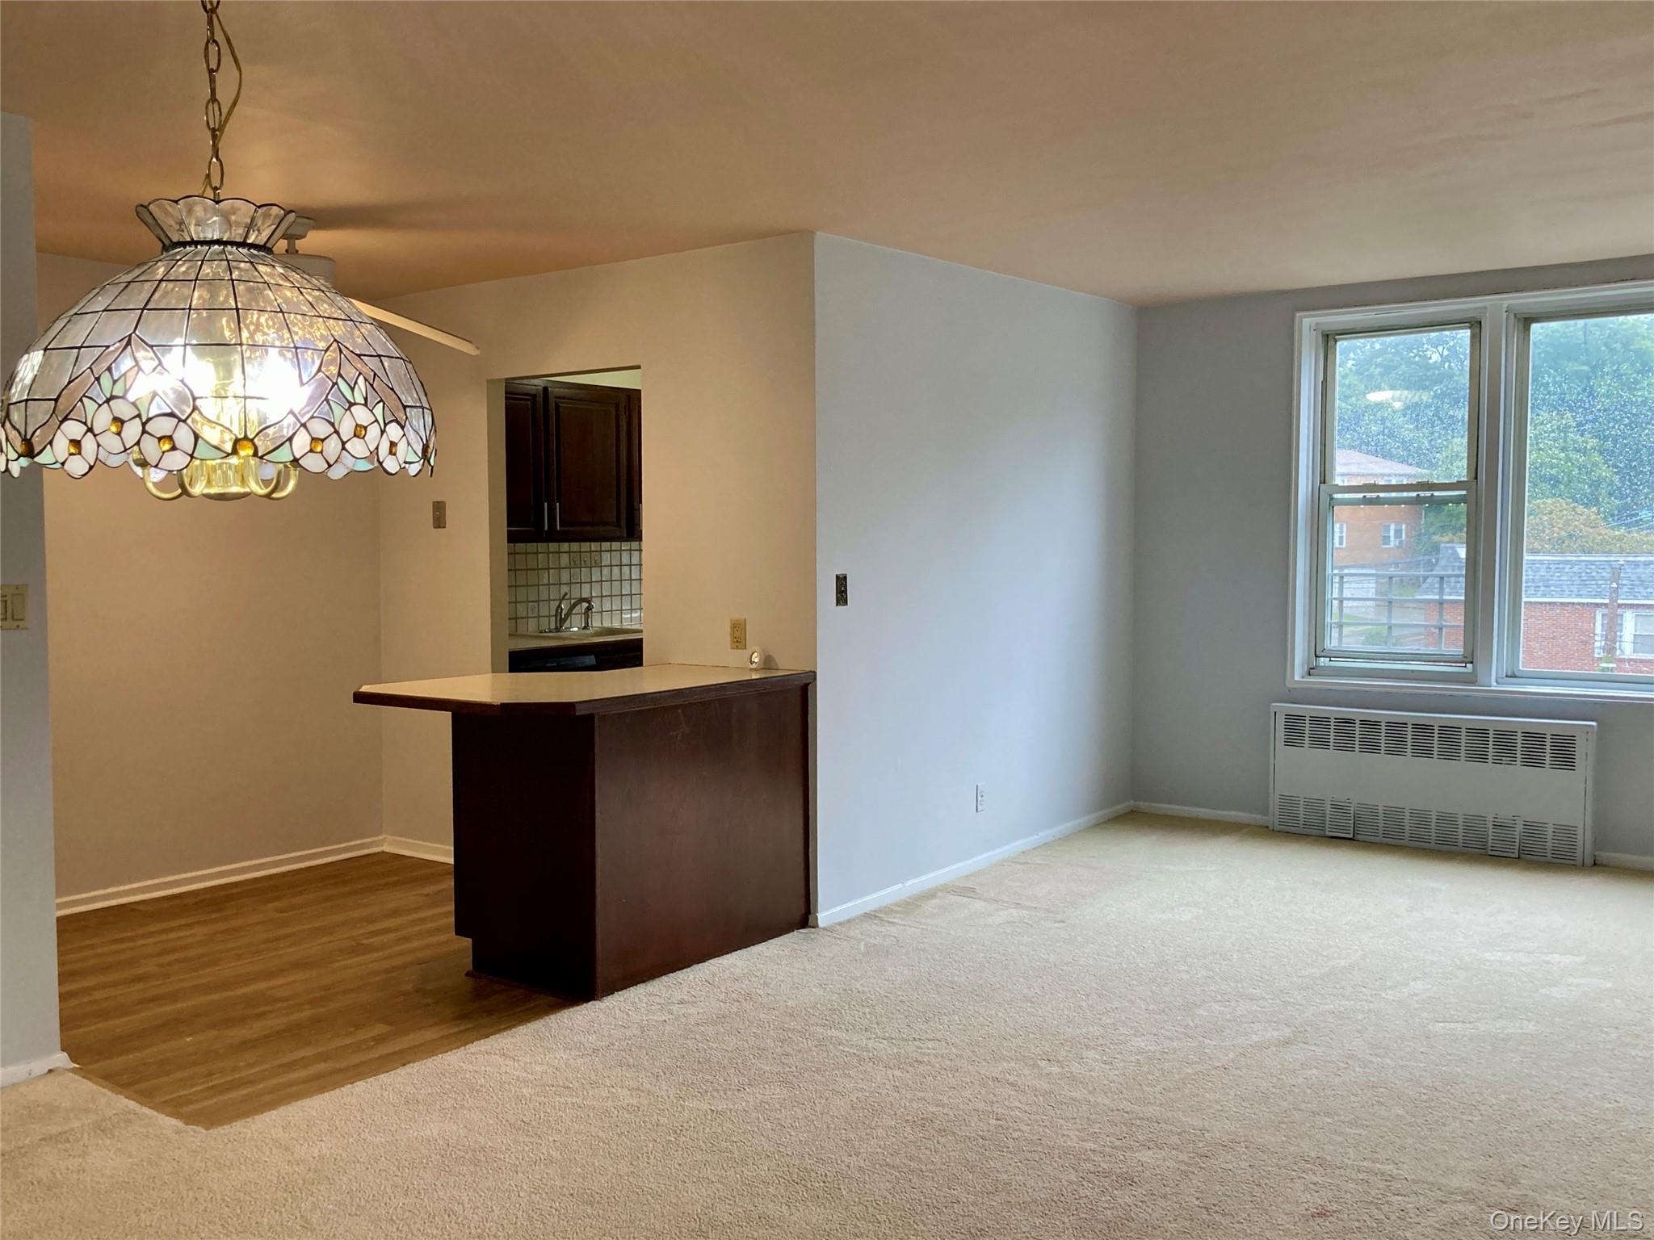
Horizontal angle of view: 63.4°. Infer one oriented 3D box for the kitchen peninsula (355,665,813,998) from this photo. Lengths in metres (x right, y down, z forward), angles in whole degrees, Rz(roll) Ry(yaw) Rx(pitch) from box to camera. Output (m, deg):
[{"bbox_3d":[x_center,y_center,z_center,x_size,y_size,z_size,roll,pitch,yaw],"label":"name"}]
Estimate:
[{"bbox_3d":[-0.805,0.656,4.527,0.923,0.901,1.319,2,3,37],"label":"kitchen peninsula"}]

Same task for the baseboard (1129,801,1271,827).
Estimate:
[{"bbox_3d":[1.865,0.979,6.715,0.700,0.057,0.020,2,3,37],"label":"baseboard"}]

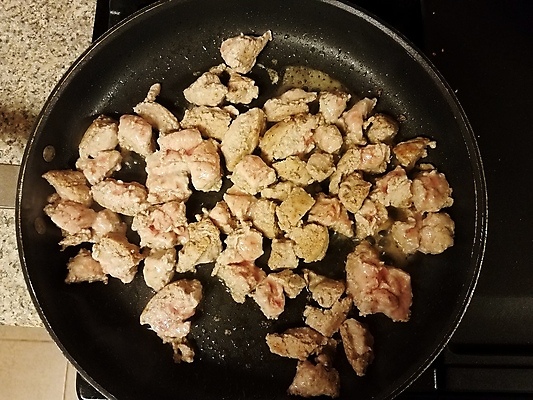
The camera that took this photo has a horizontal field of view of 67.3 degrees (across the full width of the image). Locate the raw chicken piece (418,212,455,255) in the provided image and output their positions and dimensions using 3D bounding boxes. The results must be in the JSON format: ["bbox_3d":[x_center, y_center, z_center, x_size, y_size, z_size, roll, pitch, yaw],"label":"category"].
[{"bbox_3d":[0.125,0.024,0.293,0.025,0.021,0.031,10,80,2],"label":"raw chicken piece"}]

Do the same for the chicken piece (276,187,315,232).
[{"bbox_3d":[0.021,0.007,0.293,0.022,0.020,0.033,38,82,6],"label":"chicken piece"}]

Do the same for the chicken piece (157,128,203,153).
[{"bbox_3d":[-0.065,-0.044,0.303,0.033,0.019,0.018,-11,79,-3],"label":"chicken piece"}]

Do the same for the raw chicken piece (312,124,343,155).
[{"bbox_3d":[0.048,-0.047,0.311,0.021,0.018,0.023,-27,81,-4],"label":"raw chicken piece"}]

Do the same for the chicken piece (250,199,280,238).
[{"bbox_3d":[-0.001,0.014,0.291,0.021,0.019,0.029,-2,79,0],"label":"chicken piece"}]

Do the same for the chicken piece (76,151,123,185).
[{"bbox_3d":[-0.125,-0.027,0.303,0.033,0.018,0.024,-32,82,-5],"label":"chicken piece"}]

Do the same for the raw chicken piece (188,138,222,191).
[{"bbox_3d":[-0.045,-0.025,0.299,0.024,0.022,0.040,-11,79,-3],"label":"raw chicken piece"}]

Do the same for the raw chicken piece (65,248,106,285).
[{"bbox_3d":[-0.126,0.047,0.283,0.030,0.017,0.024,2,79,1],"label":"raw chicken piece"}]

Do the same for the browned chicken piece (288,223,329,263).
[{"bbox_3d":[0.031,0.032,0.299,0.029,0.015,0.027,15,81,4],"label":"browned chicken piece"}]

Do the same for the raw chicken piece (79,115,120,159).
[{"bbox_3d":[-0.130,-0.049,0.312,0.024,0.020,0.033,28,82,6],"label":"raw chicken piece"}]

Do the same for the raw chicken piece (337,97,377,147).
[{"bbox_3d":[0.070,-0.061,0.312,0.019,0.018,0.037,25,82,5],"label":"raw chicken piece"}]

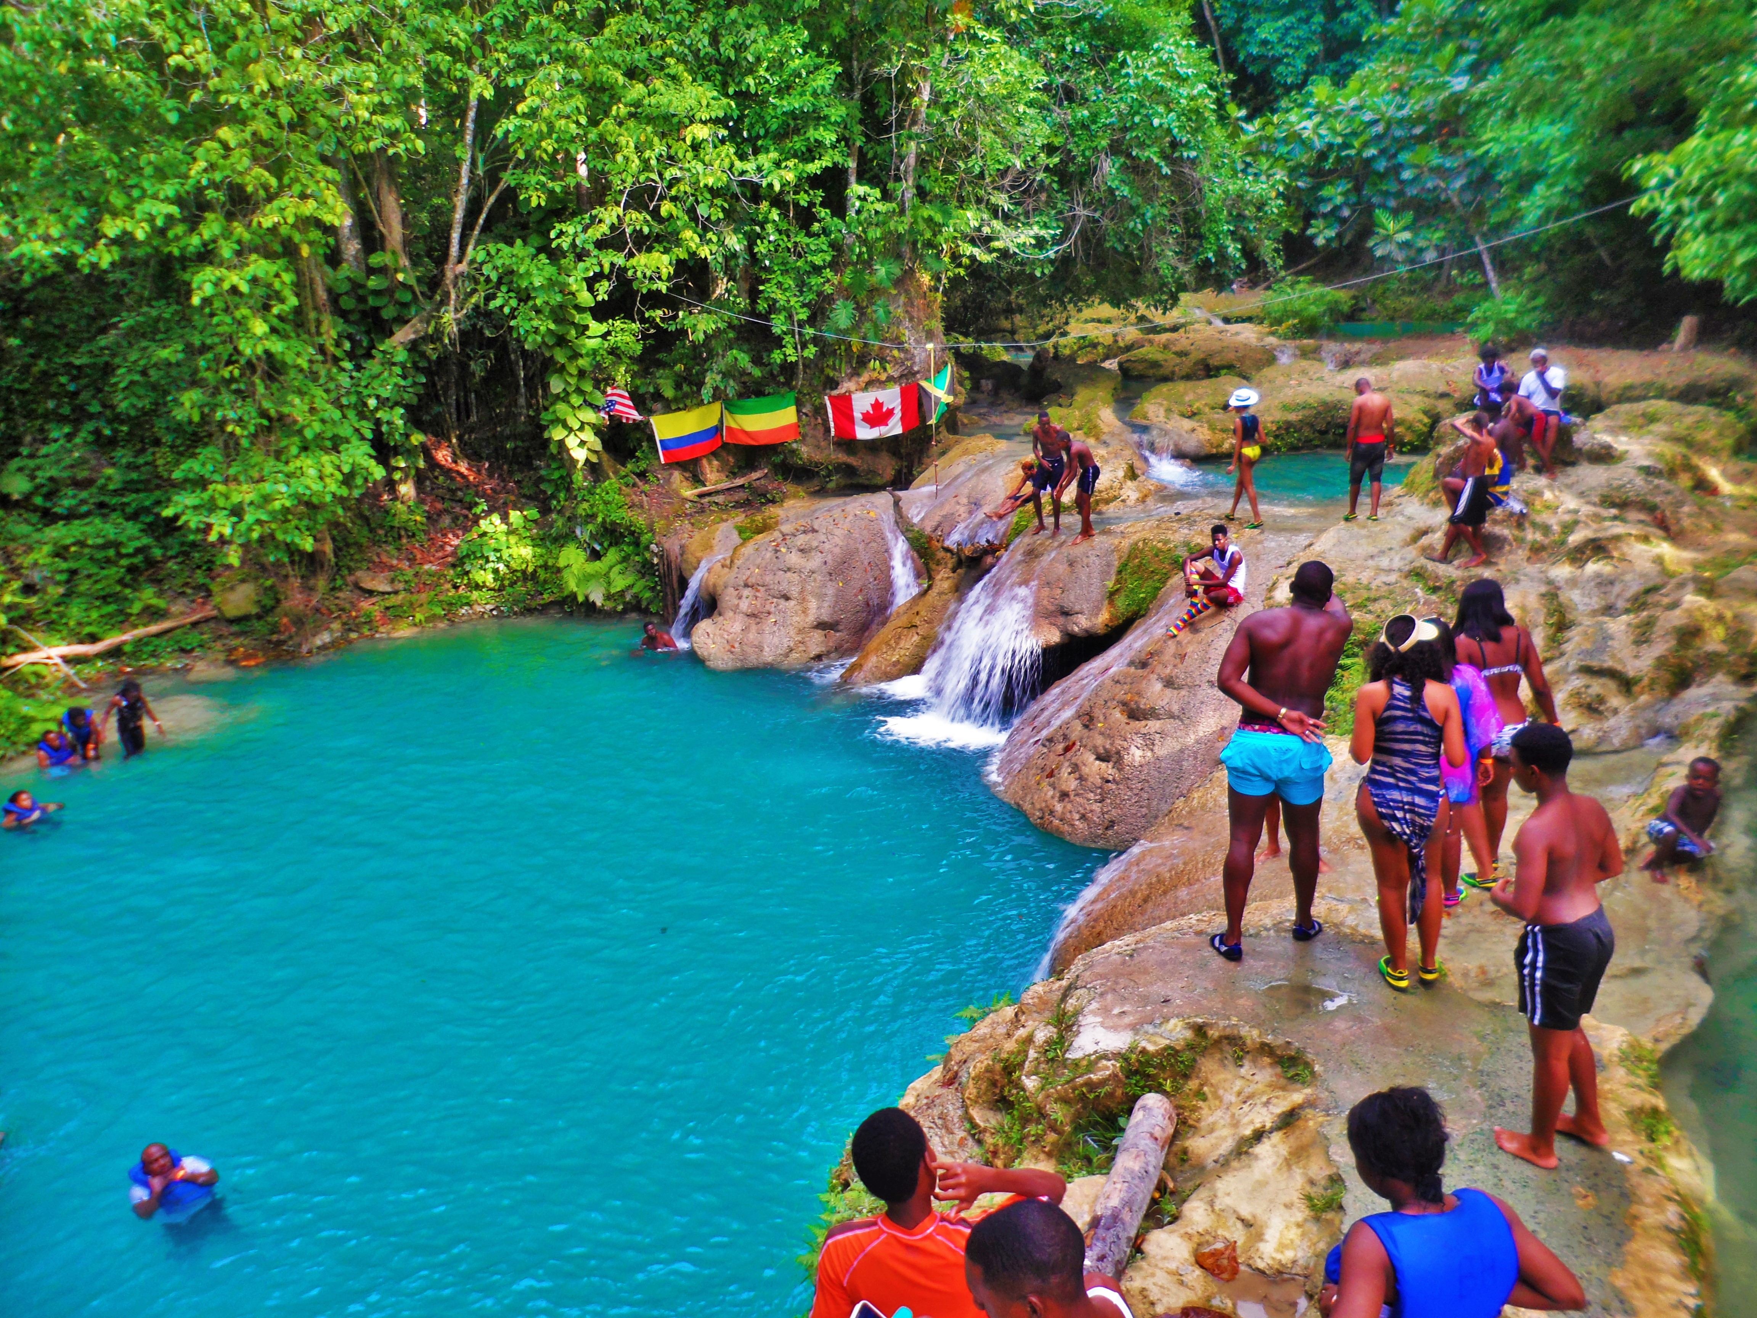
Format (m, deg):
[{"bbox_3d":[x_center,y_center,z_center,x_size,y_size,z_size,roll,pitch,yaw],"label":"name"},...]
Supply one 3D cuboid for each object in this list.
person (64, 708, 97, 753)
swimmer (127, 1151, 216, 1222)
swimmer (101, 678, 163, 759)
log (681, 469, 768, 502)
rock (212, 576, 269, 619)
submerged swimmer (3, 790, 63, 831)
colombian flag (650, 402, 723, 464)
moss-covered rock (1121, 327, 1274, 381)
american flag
[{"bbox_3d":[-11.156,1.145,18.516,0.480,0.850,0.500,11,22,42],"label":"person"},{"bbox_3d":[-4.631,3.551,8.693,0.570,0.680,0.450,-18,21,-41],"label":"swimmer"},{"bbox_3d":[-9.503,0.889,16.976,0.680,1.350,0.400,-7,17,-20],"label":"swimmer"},{"bbox_3d":[-2.758,-3.183,24.000,1.800,0.160,0.200,-16,21,-27],"label":"log"},{"bbox_3d":[-10.484,-1.004,21.700,0.900,0.680,0.700,-9,17,-26],"label":"rock"},{"bbox_3d":[-9.369,1.697,14.634,0.650,0.500,0.450,-13,19,-36],"label":"submerged swimmer"},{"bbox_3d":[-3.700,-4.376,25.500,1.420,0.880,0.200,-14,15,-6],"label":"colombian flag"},{"bbox_3d":[6.650,-6.379,27.500,3.300,1.100,2.200,1,16,6],"label":"moss-covered rock"},{"bbox_3d":[-4.934,-4.895,25.300,0.800,0.620,0.350,-3,16,-9],"label":"american flag"}]

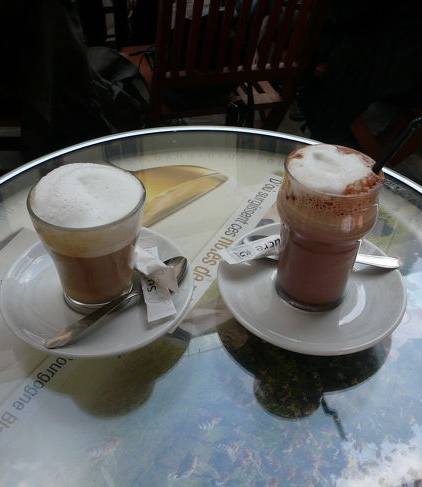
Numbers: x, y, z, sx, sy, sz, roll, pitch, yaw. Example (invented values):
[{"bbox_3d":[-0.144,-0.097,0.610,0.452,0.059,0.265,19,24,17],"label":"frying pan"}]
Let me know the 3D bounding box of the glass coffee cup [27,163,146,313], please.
[{"bbox_3d":[-0.090,0.001,0.406,0.084,0.095,0.084,1,41,-1],"label":"glass coffee cup"}]

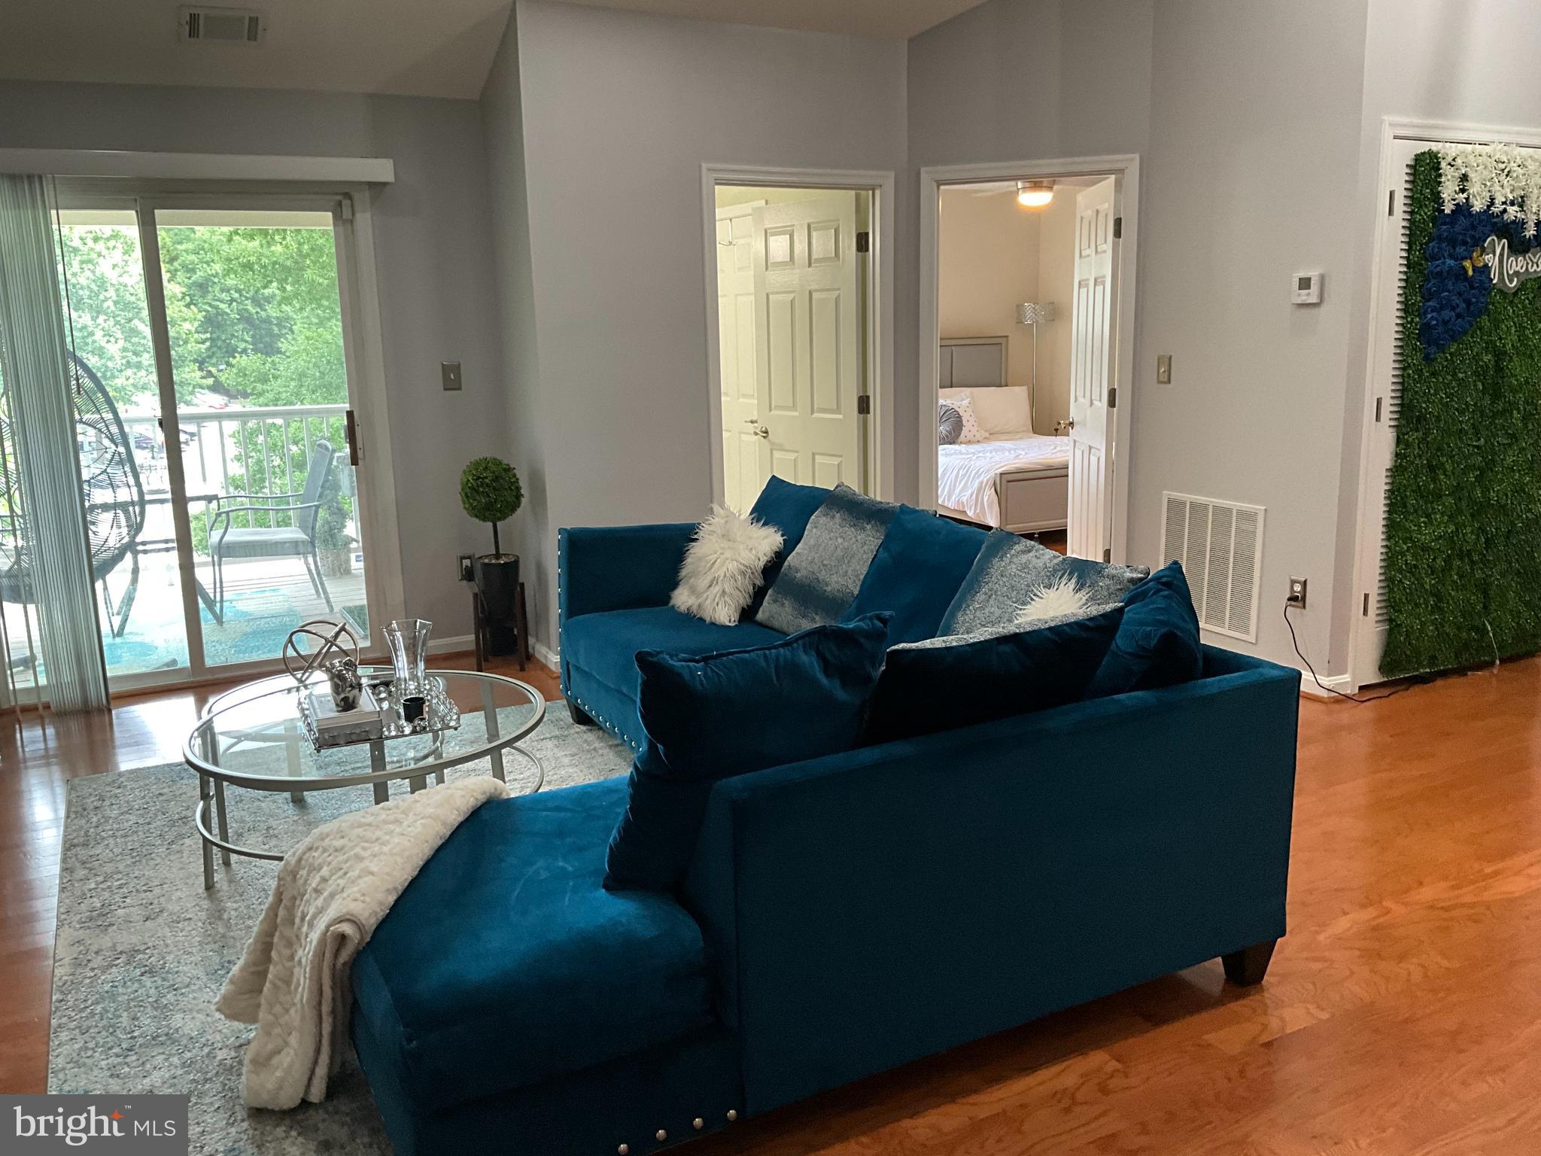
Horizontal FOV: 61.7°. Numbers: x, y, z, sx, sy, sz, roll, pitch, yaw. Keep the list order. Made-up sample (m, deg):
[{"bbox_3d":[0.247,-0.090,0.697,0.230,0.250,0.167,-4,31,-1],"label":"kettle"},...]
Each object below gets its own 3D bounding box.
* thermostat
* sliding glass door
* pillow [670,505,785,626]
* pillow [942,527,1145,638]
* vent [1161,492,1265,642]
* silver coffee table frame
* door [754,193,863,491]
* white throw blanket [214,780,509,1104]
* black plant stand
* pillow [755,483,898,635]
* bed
[{"bbox_3d":[2.012,-1.091,4.865,0.028,0.115,0.135,-7,13,-27],"label":"thermostat"},{"bbox_3d":[-2.410,-0.536,5.269,1.530,2.000,0.100,-7,13,-27],"label":"sliding glass door"},{"bbox_3d":[-0.153,-0.033,4.494,0.170,0.400,0.420,33,-10,-35],"label":"pillow"},{"bbox_3d":[0.611,0.136,3.174,0.160,0.520,0.540,30,-6,-31],"label":"pillow"},{"bbox_3d":[1.850,-0.052,5.454,0.020,0.560,0.555,-7,13,-27],"label":"vent"},{"bbox_3d":[-1.118,0.591,3.649,0.965,0.415,0.965,-7,13,-27],"label":"silver coffee table frame"},{"bbox_3d":[0.176,-0.846,6.434,0.040,2.030,0.790,-10,14,-35],"label":"door"},{"bbox_3d":[-0.800,0.758,2.620,0.470,0.450,0.760,-1,12,0],"label":"white throw blanket"},{"bbox_3d":[-1.165,0.217,5.616,0.200,0.350,0.200,0,12,5],"label":"black plant stand"},{"bbox_3d":[0.222,-0.035,4.015,0.160,0.520,0.530,32,-8,-32],"label":"pillow"},{"bbox_3d":[1.630,-1.031,9.117,1.680,1.250,2.170,-7,13,-27],"label":"bed"}]

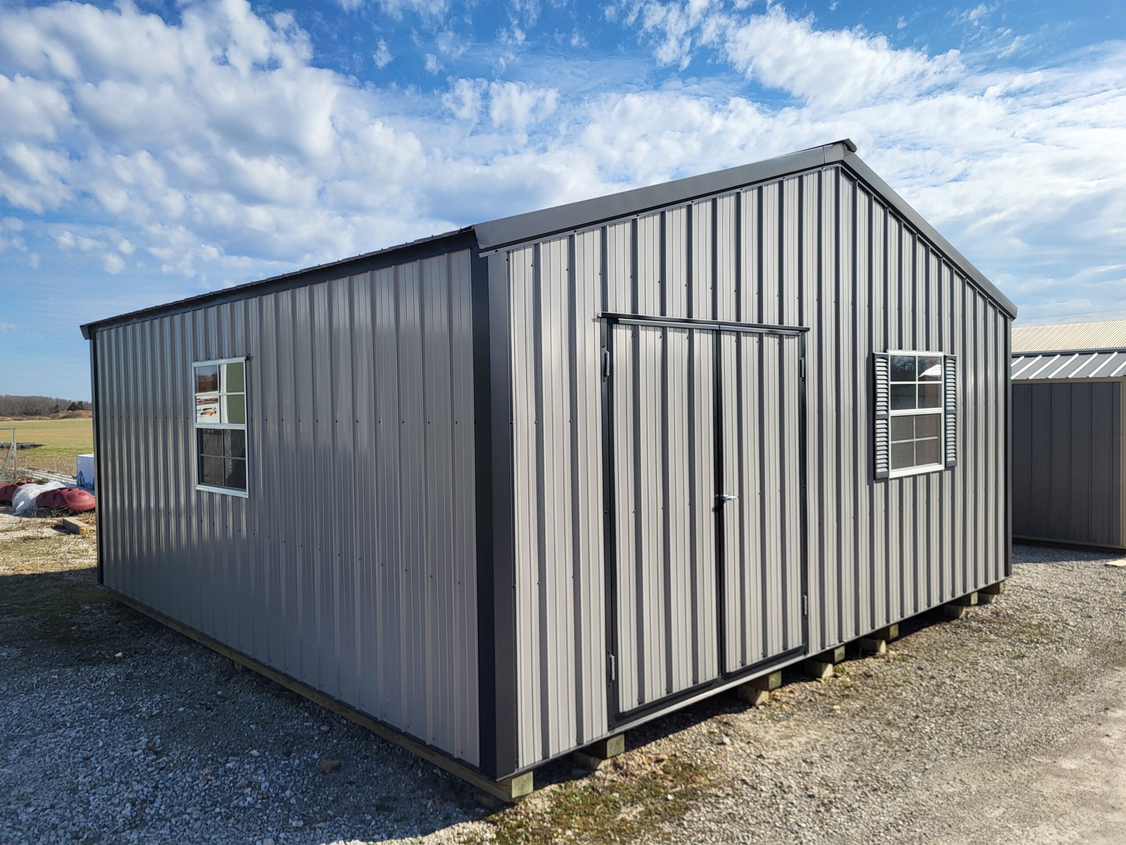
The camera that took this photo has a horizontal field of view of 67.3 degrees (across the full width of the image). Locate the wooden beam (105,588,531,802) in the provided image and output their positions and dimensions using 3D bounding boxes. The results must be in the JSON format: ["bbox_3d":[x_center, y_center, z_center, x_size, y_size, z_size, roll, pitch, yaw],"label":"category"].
[{"bbox_3d":[-2.348,1.693,6.216,0.155,0.115,6.120,-3,2,-44],"label":"wooden beam"}]

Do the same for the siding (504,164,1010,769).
[{"bbox_3d":[1.937,-0.115,5.958,5.980,3.340,0.070,-2,2,-42],"label":"siding"}]

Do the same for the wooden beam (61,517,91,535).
[{"bbox_3d":[-7.928,1.684,13.768,0.135,0.135,1.369,-2,2,-40],"label":"wooden beam"}]

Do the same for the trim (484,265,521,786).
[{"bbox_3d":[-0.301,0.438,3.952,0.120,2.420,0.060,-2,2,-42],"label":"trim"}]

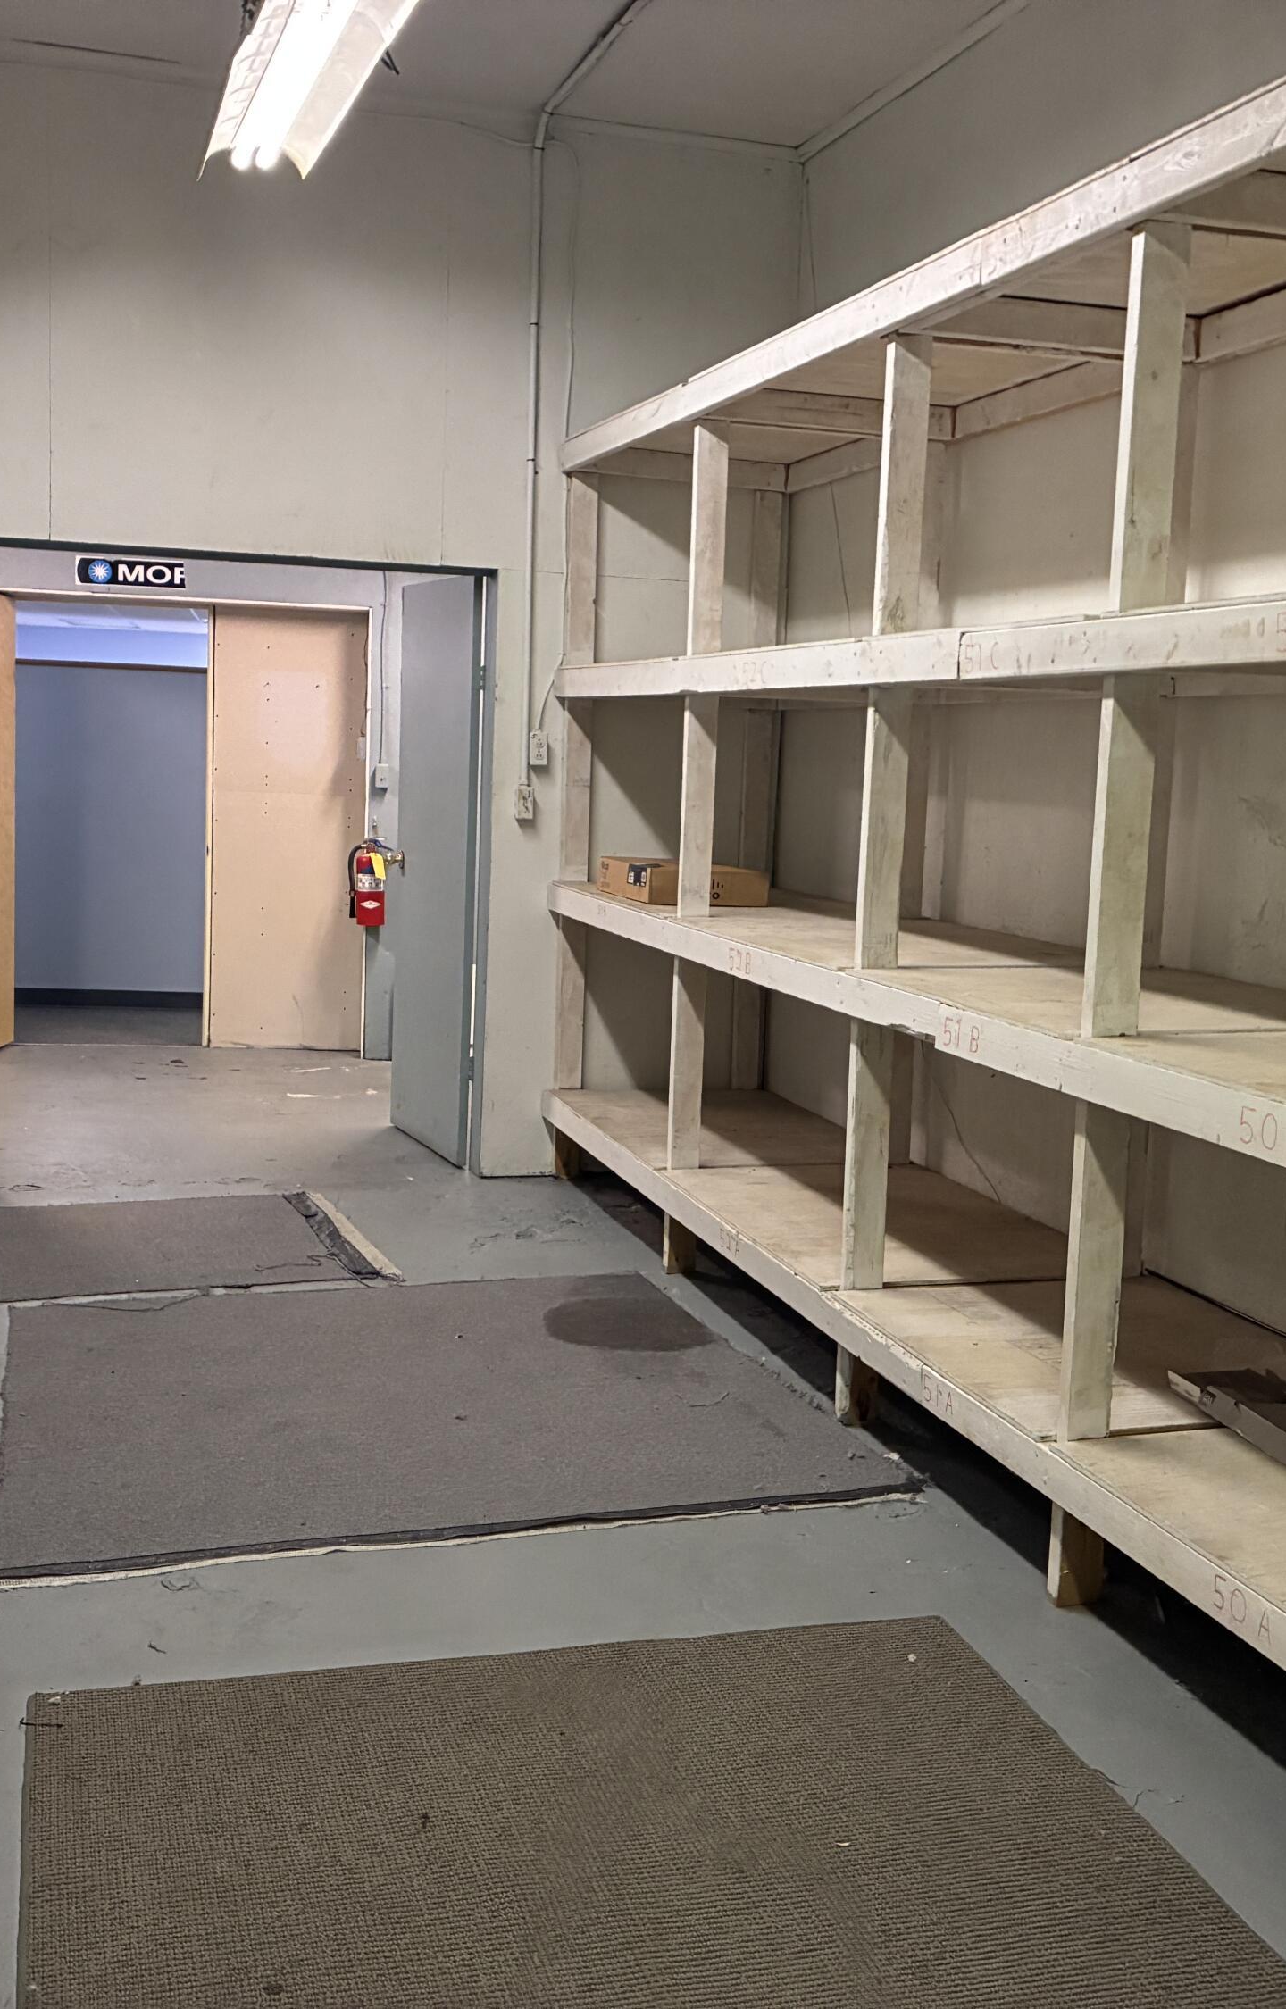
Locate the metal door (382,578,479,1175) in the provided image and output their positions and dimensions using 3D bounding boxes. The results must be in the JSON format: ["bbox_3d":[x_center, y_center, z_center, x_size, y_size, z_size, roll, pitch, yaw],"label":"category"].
[{"bbox_3d":[-0.775,-0.513,7.580,0.050,2.104,0.856,-1,8,-24],"label":"metal door"}]

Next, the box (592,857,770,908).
[{"bbox_3d":[0.124,-0.399,6.527,0.380,0.106,0.664,0,7,-15],"label":"box"}]

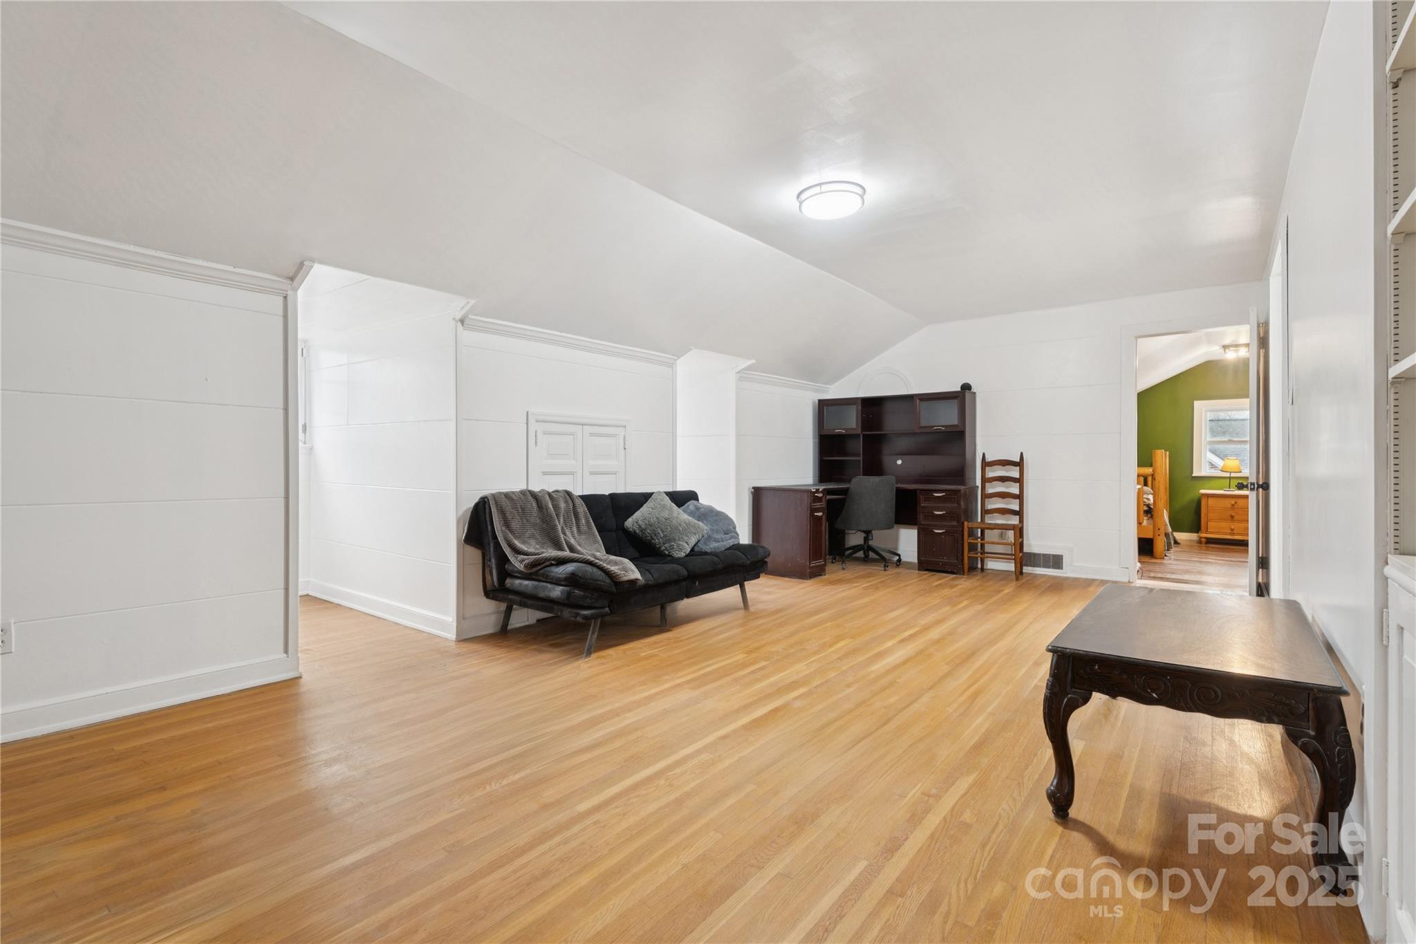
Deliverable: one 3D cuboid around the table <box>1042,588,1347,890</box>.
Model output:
[{"bbox_3d":[1.508,0.696,2.088,0.606,0.459,1.235,0,0,38],"label":"table"}]

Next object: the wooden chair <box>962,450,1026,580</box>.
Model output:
[{"bbox_3d":[2.564,0.371,5.913,0.470,1.088,0.450,0,0,38],"label":"wooden chair"}]

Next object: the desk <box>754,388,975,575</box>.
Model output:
[{"bbox_3d":[1.479,0.090,6.202,1.550,1.652,1.520,0,0,38],"label":"desk"}]

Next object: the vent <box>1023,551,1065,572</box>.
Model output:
[{"bbox_3d":[2.989,0.802,5.994,0.355,0.145,0.025,0,0,38],"label":"vent"}]

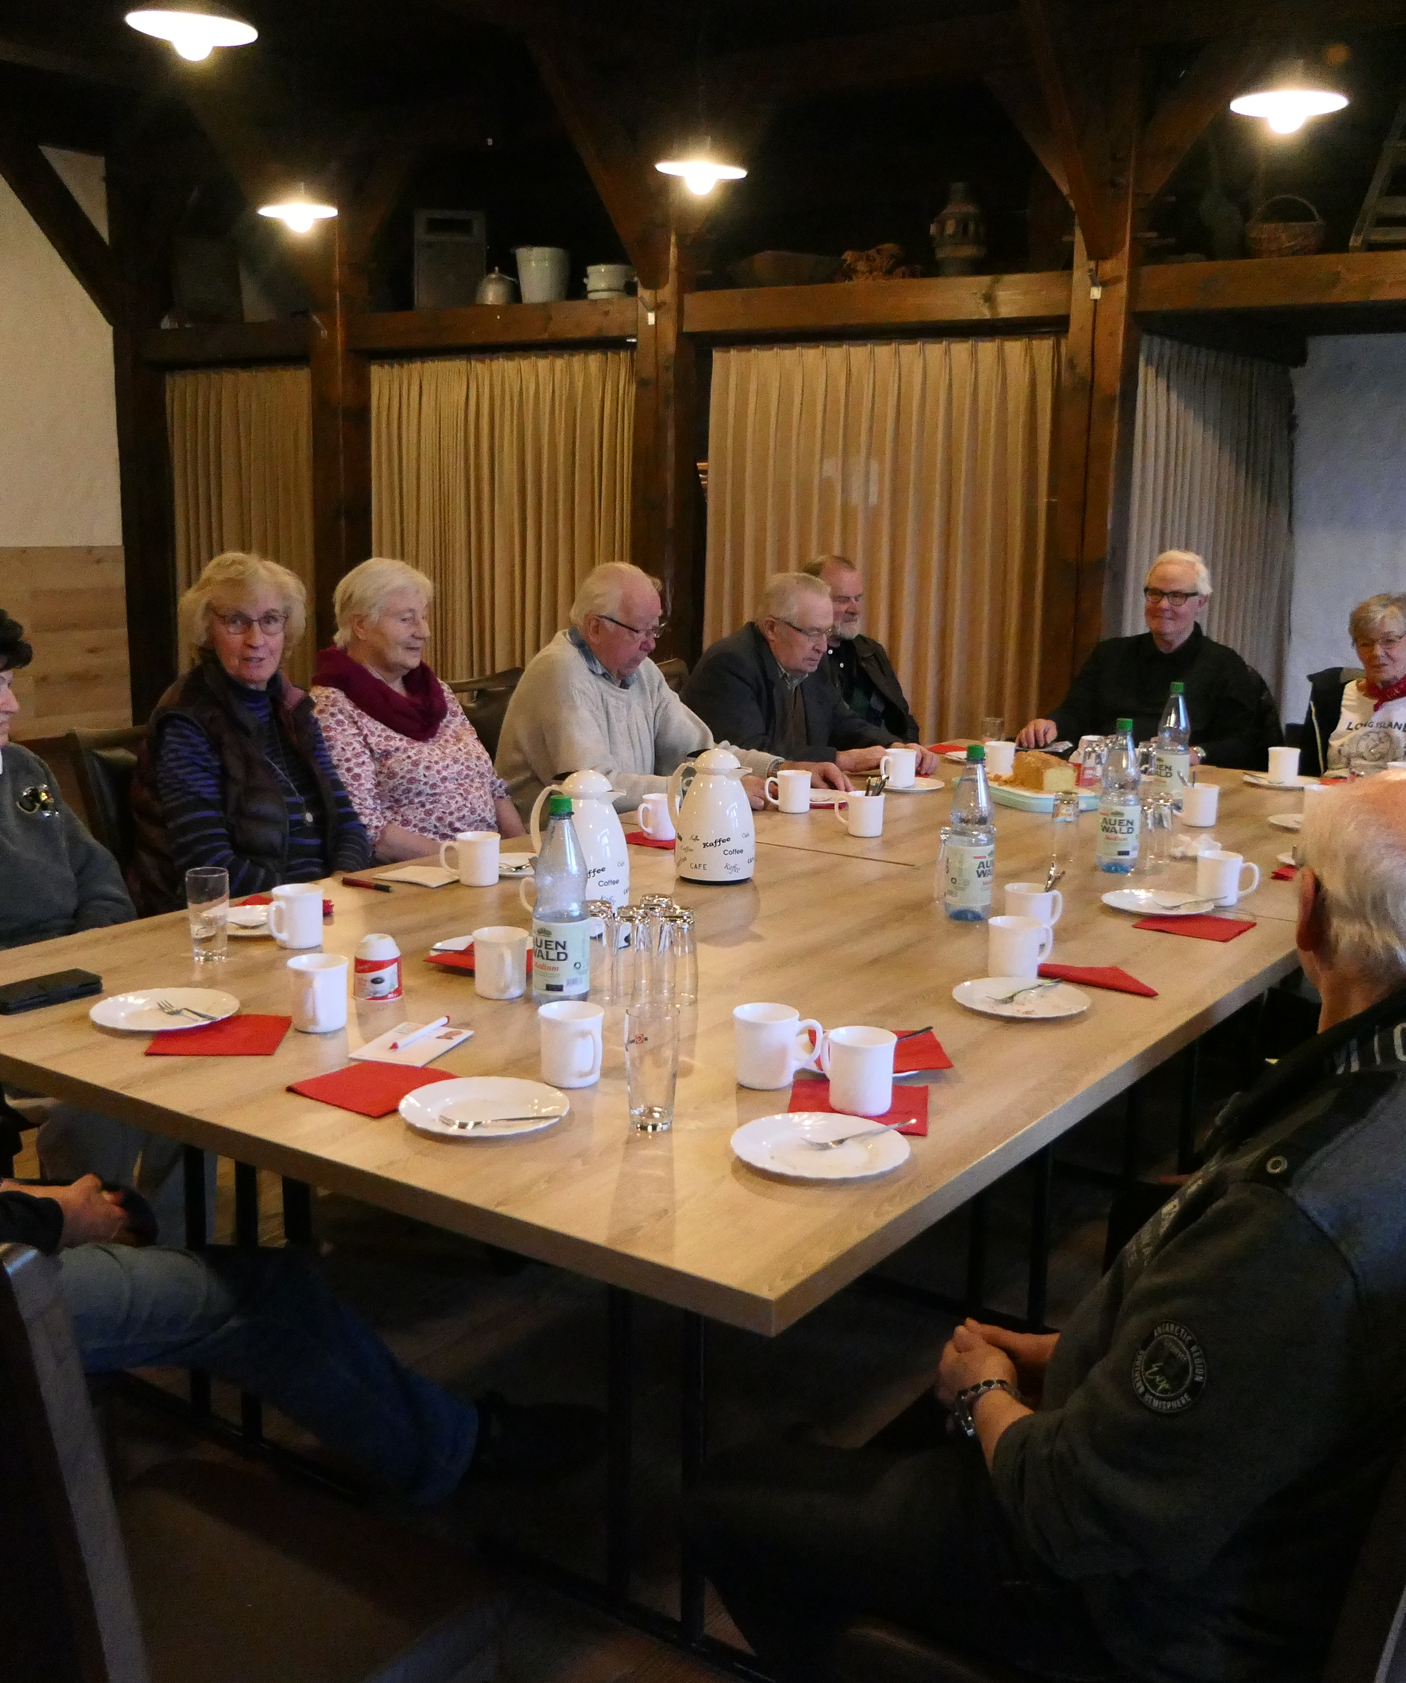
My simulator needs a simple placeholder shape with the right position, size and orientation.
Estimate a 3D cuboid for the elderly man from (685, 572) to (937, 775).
[{"bbox_3d":[0.335,-0.102,4.603,0.780,1.240,0.550,7,14,32],"label":"elderly man"}]

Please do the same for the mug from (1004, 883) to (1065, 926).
[{"bbox_3d":[0.545,0.118,2.735,0.111,0.086,0.081,-3,12,-16],"label":"mug"}]

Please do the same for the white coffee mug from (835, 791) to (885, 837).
[{"bbox_3d":[0.336,-0.056,3.602,0.111,0.086,0.081,1,11,6],"label":"white coffee mug"}]

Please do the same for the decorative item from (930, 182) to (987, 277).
[{"bbox_3d":[0.929,-2.215,6.119,0.205,0.355,0.205,6,13,28],"label":"decorative item"}]

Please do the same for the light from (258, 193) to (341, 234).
[{"bbox_3d":[-1.406,-2.193,5.862,0.275,0.165,0.275,1,11,0],"label":"light"}]

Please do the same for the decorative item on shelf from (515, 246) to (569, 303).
[{"bbox_3d":[-0.601,-2.115,6.291,0.200,0.210,0.200,1,11,0],"label":"decorative item on shelf"}]

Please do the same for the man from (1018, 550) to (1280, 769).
[{"bbox_3d":[1.336,-0.186,5.026,0.630,1.350,0.800,9,14,35],"label":"man"}]

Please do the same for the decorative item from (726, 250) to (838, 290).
[{"bbox_3d":[0.277,-1.977,5.825,0.440,0.140,0.250,7,13,29],"label":"decorative item"}]

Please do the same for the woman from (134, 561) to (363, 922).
[{"bbox_3d":[-0.744,0.129,3.267,0.740,1.340,0.500,8,14,35],"label":"woman"}]

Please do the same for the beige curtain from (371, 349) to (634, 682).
[{"bbox_3d":[-0.792,-0.922,6.721,1.270,1.950,0.130,6,13,27],"label":"beige curtain"}]

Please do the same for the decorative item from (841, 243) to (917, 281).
[{"bbox_3d":[0.657,-2.150,6.269,0.270,0.155,0.200,6,13,28],"label":"decorative item"}]

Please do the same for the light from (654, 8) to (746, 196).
[{"bbox_3d":[-0.006,-2.182,4.969,0.275,0.524,0.275,0,12,0],"label":"light"}]

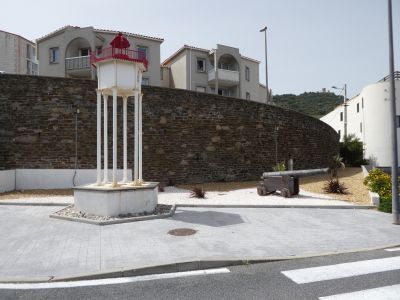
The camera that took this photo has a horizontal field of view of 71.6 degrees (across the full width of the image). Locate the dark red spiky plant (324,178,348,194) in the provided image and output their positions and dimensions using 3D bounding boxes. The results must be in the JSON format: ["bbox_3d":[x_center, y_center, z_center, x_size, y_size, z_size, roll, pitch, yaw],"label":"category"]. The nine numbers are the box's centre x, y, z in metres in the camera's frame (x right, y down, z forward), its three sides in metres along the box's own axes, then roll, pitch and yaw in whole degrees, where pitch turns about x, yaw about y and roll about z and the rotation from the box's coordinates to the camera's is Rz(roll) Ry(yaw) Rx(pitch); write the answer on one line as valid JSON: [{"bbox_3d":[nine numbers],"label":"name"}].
[{"bbox_3d":[5.500,1.459,11.133,0.870,0.620,0.870,0,-1,0],"label":"dark red spiky plant"}]

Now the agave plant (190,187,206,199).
[{"bbox_3d":[-0.060,1.557,10.382,0.590,0.430,0.590,0,-1,0],"label":"agave plant"}]

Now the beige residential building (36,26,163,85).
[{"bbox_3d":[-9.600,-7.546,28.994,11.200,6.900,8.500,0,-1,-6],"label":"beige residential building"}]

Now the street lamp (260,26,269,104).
[{"bbox_3d":[4.781,-5.947,20.774,0.200,6.200,0.650,0,-1,-30],"label":"street lamp"}]

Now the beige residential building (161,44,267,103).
[{"bbox_3d":[1.300,-7.115,31.589,9.800,6.600,7.500,0,-1,-30],"label":"beige residential building"}]

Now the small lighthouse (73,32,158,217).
[{"bbox_3d":[-2.504,-0.958,8.789,2.344,5.490,2.707,0,-1,-2],"label":"small lighthouse"}]

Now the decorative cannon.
[{"bbox_3d":[3.500,1.216,10.336,2.500,1.080,0.850,0,-1,32],"label":"decorative cannon"}]

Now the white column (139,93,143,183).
[{"bbox_3d":[-1.945,-0.362,9.126,0.125,2.916,0.125,0,-1,0],"label":"white column"}]

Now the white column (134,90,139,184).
[{"bbox_3d":[-1.926,-0.370,8.469,0.125,2.916,0.125,0,-1,0],"label":"white column"}]

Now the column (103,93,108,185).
[{"bbox_3d":[-3.082,-0.362,9.094,0.125,2.916,0.125,0,-1,0],"label":"column"}]

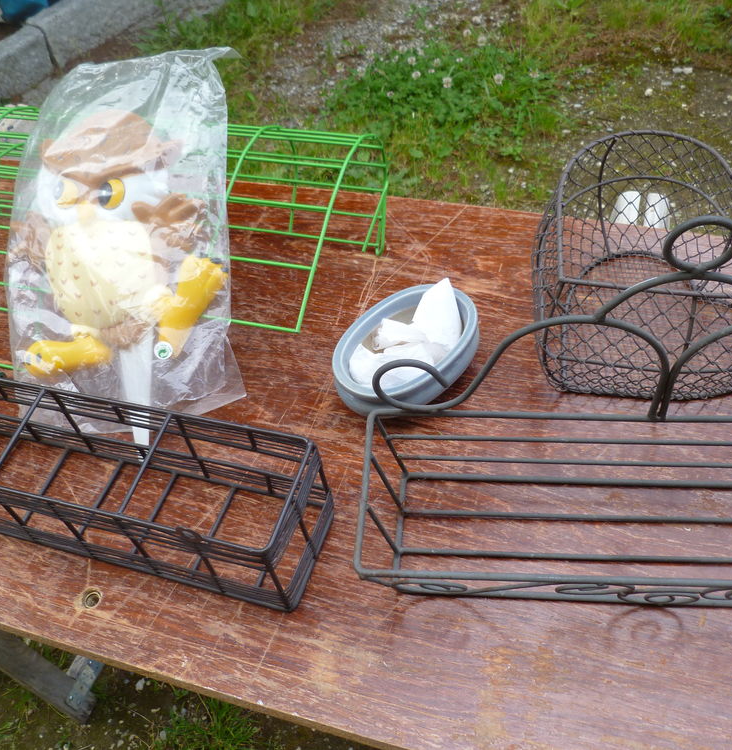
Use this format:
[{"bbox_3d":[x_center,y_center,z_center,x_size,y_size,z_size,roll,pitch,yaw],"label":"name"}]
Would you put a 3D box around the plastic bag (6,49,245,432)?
[{"bbox_3d":[-0.230,-0.121,0.778,0.230,0.365,0.120,4,19,4],"label":"plastic bag"}]

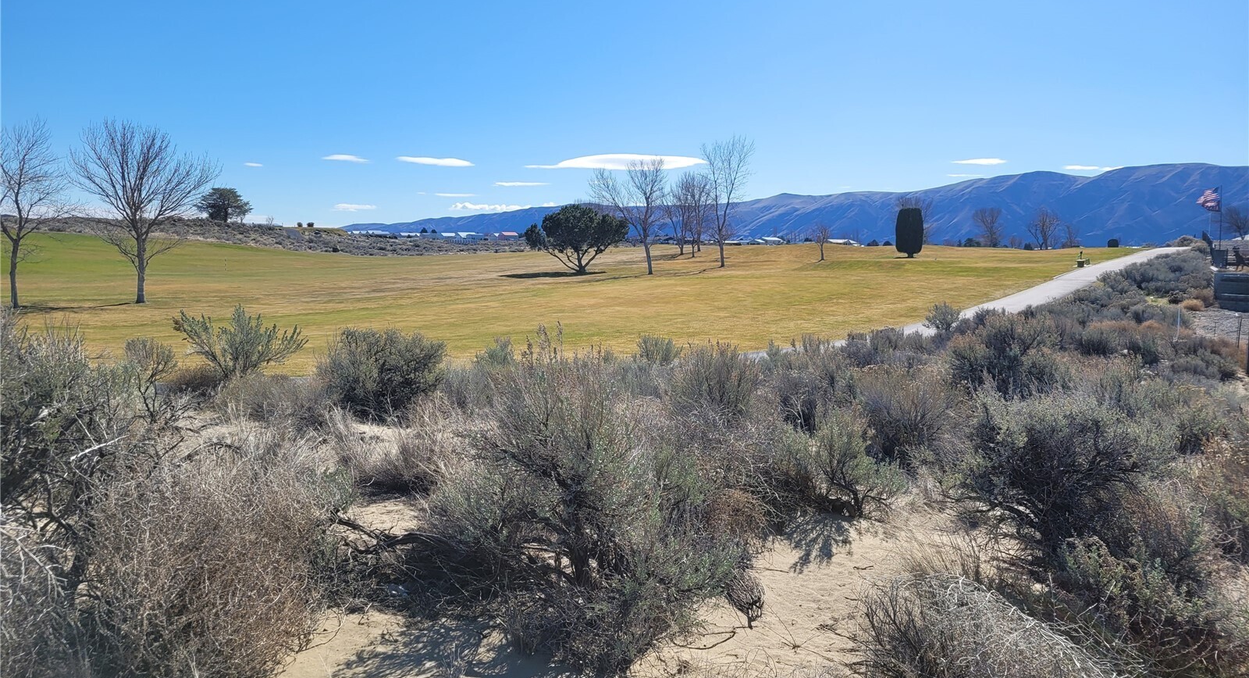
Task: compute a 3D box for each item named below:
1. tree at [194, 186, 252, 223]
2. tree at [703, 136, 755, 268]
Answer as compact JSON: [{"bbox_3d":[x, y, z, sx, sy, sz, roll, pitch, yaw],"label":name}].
[{"bbox_3d":[-57.780,-19.380,135.000,7.750,5.200,7.750,-3,7,-23],"label":"tree"},{"bbox_3d":[10.240,-13.400,92.000,5.040,12.920,5.040,1,6,6],"label":"tree"}]

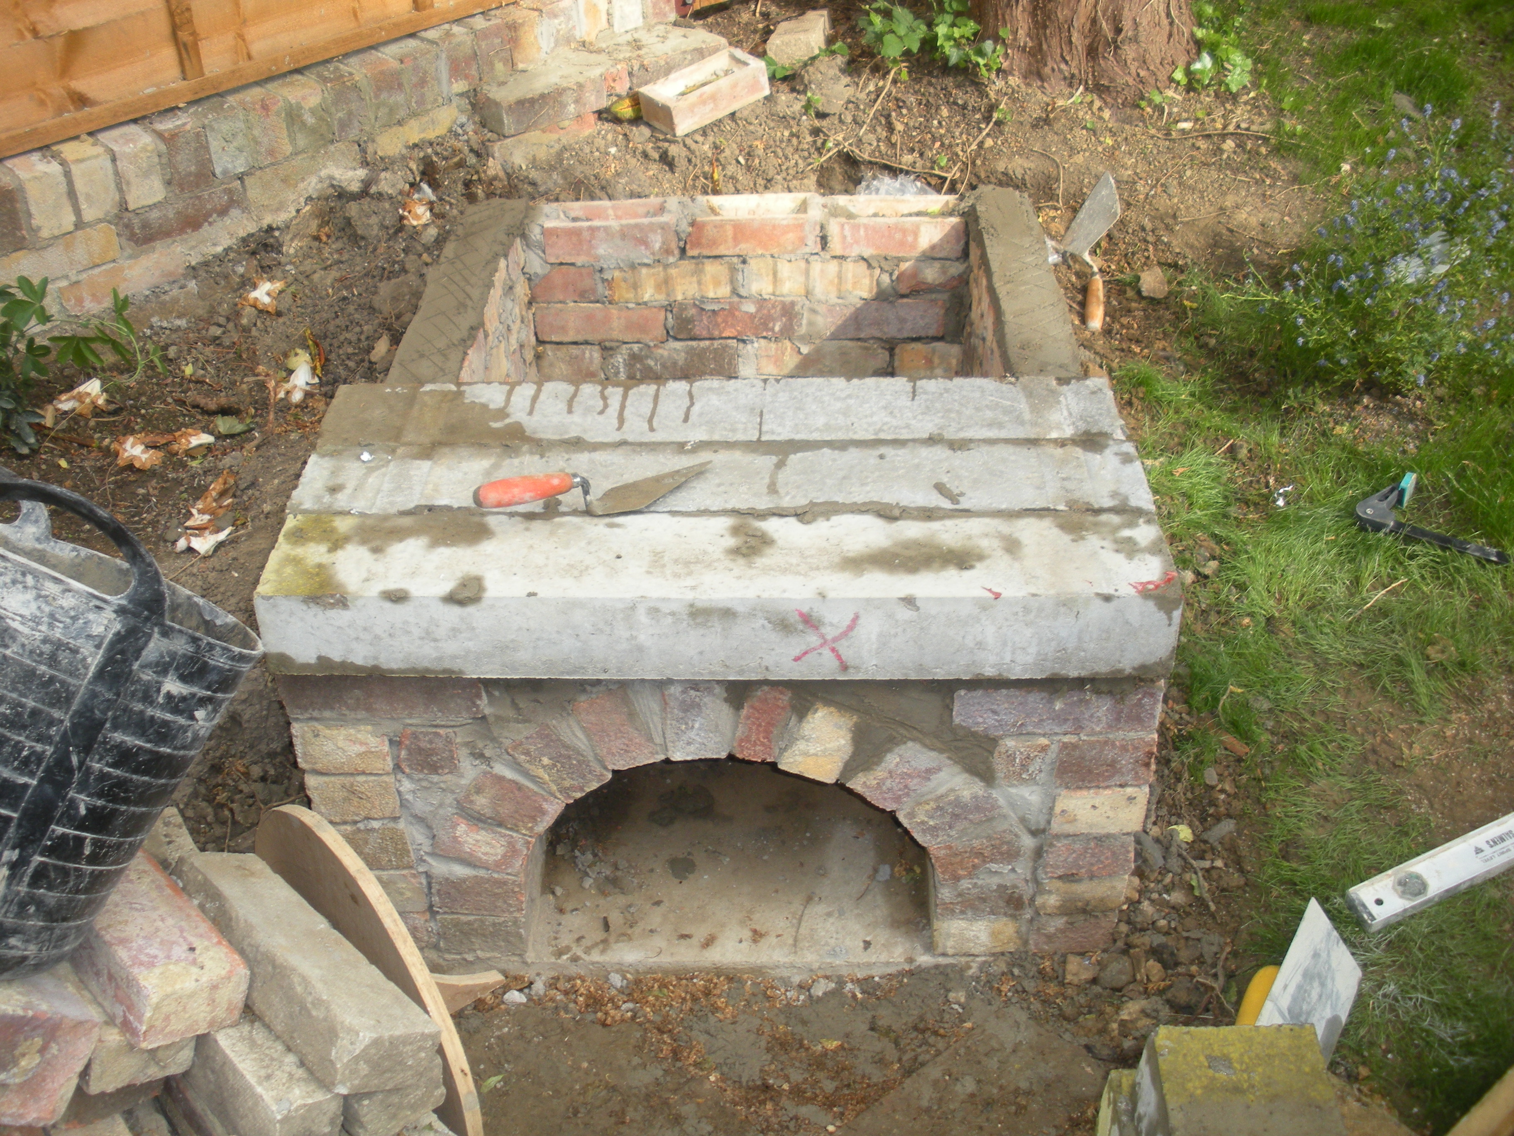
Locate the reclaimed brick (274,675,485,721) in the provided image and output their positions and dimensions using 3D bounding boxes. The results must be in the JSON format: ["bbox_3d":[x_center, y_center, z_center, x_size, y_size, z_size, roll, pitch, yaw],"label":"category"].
[{"bbox_3d":[-0.392,0.100,1.680,0.219,0.067,0.105,0,39,1],"label":"reclaimed brick"}]

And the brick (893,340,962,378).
[{"bbox_3d":[0.337,-0.378,2.684,0.213,0.066,0.103,0,37,1],"label":"brick"}]

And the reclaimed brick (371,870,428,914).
[{"bbox_3d":[-0.423,0.315,1.847,0.104,0.064,0.175,0,36,0],"label":"reclaimed brick"}]

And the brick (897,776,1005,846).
[{"bbox_3d":[0.215,0.203,1.800,0.102,0.063,0.212,-28,31,20],"label":"brick"}]

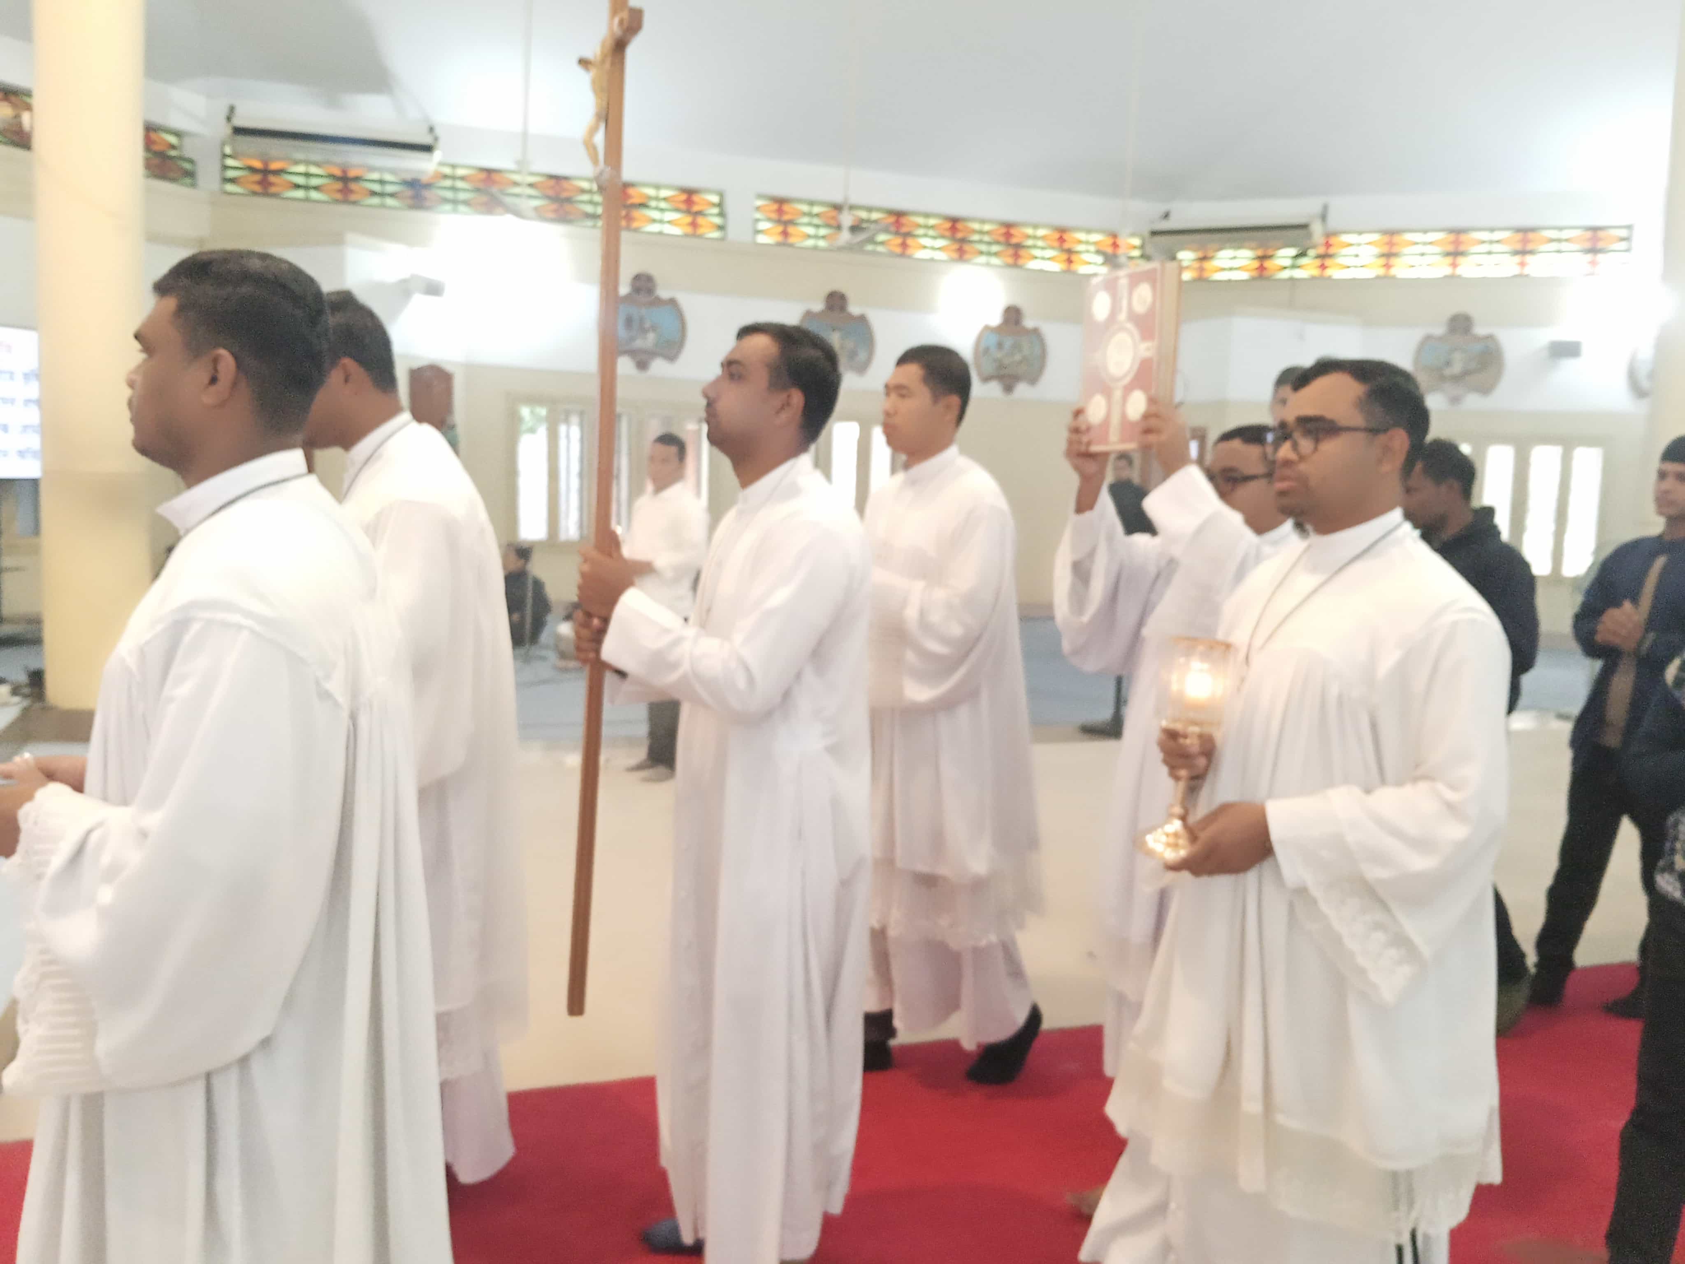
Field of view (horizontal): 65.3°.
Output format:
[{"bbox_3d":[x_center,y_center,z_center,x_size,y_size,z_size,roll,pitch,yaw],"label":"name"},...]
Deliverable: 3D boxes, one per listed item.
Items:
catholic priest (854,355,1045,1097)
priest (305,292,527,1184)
[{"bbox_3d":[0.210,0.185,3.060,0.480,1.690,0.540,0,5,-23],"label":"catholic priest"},{"bbox_3d":[-0.840,0.216,2.420,0.530,1.680,0.570,1,4,-13],"label":"priest"}]

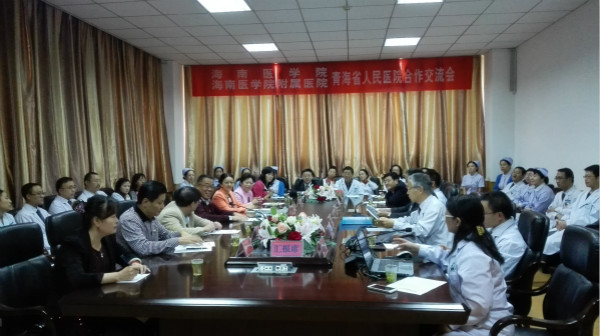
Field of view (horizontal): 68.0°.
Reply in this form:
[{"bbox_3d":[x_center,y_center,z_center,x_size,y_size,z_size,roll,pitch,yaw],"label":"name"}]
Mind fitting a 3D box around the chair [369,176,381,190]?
[{"bbox_3d":[1.178,0.683,7.600,0.620,1.080,0.650,0,3,6],"label":"chair"}]

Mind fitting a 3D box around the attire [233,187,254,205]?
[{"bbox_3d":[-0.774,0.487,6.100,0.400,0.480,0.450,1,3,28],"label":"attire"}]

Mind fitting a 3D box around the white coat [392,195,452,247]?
[{"bbox_3d":[1.129,0.575,4.100,0.560,0.670,0.470,-1,2,0],"label":"white coat"}]

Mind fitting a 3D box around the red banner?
[{"bbox_3d":[0.557,-1.833,9.015,5.680,0.650,0.050,0,3,6],"label":"red banner"}]

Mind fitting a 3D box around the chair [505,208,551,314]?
[{"bbox_3d":[1.404,0.875,3.302,0.660,1.100,0.600,0,2,6],"label":"chair"}]

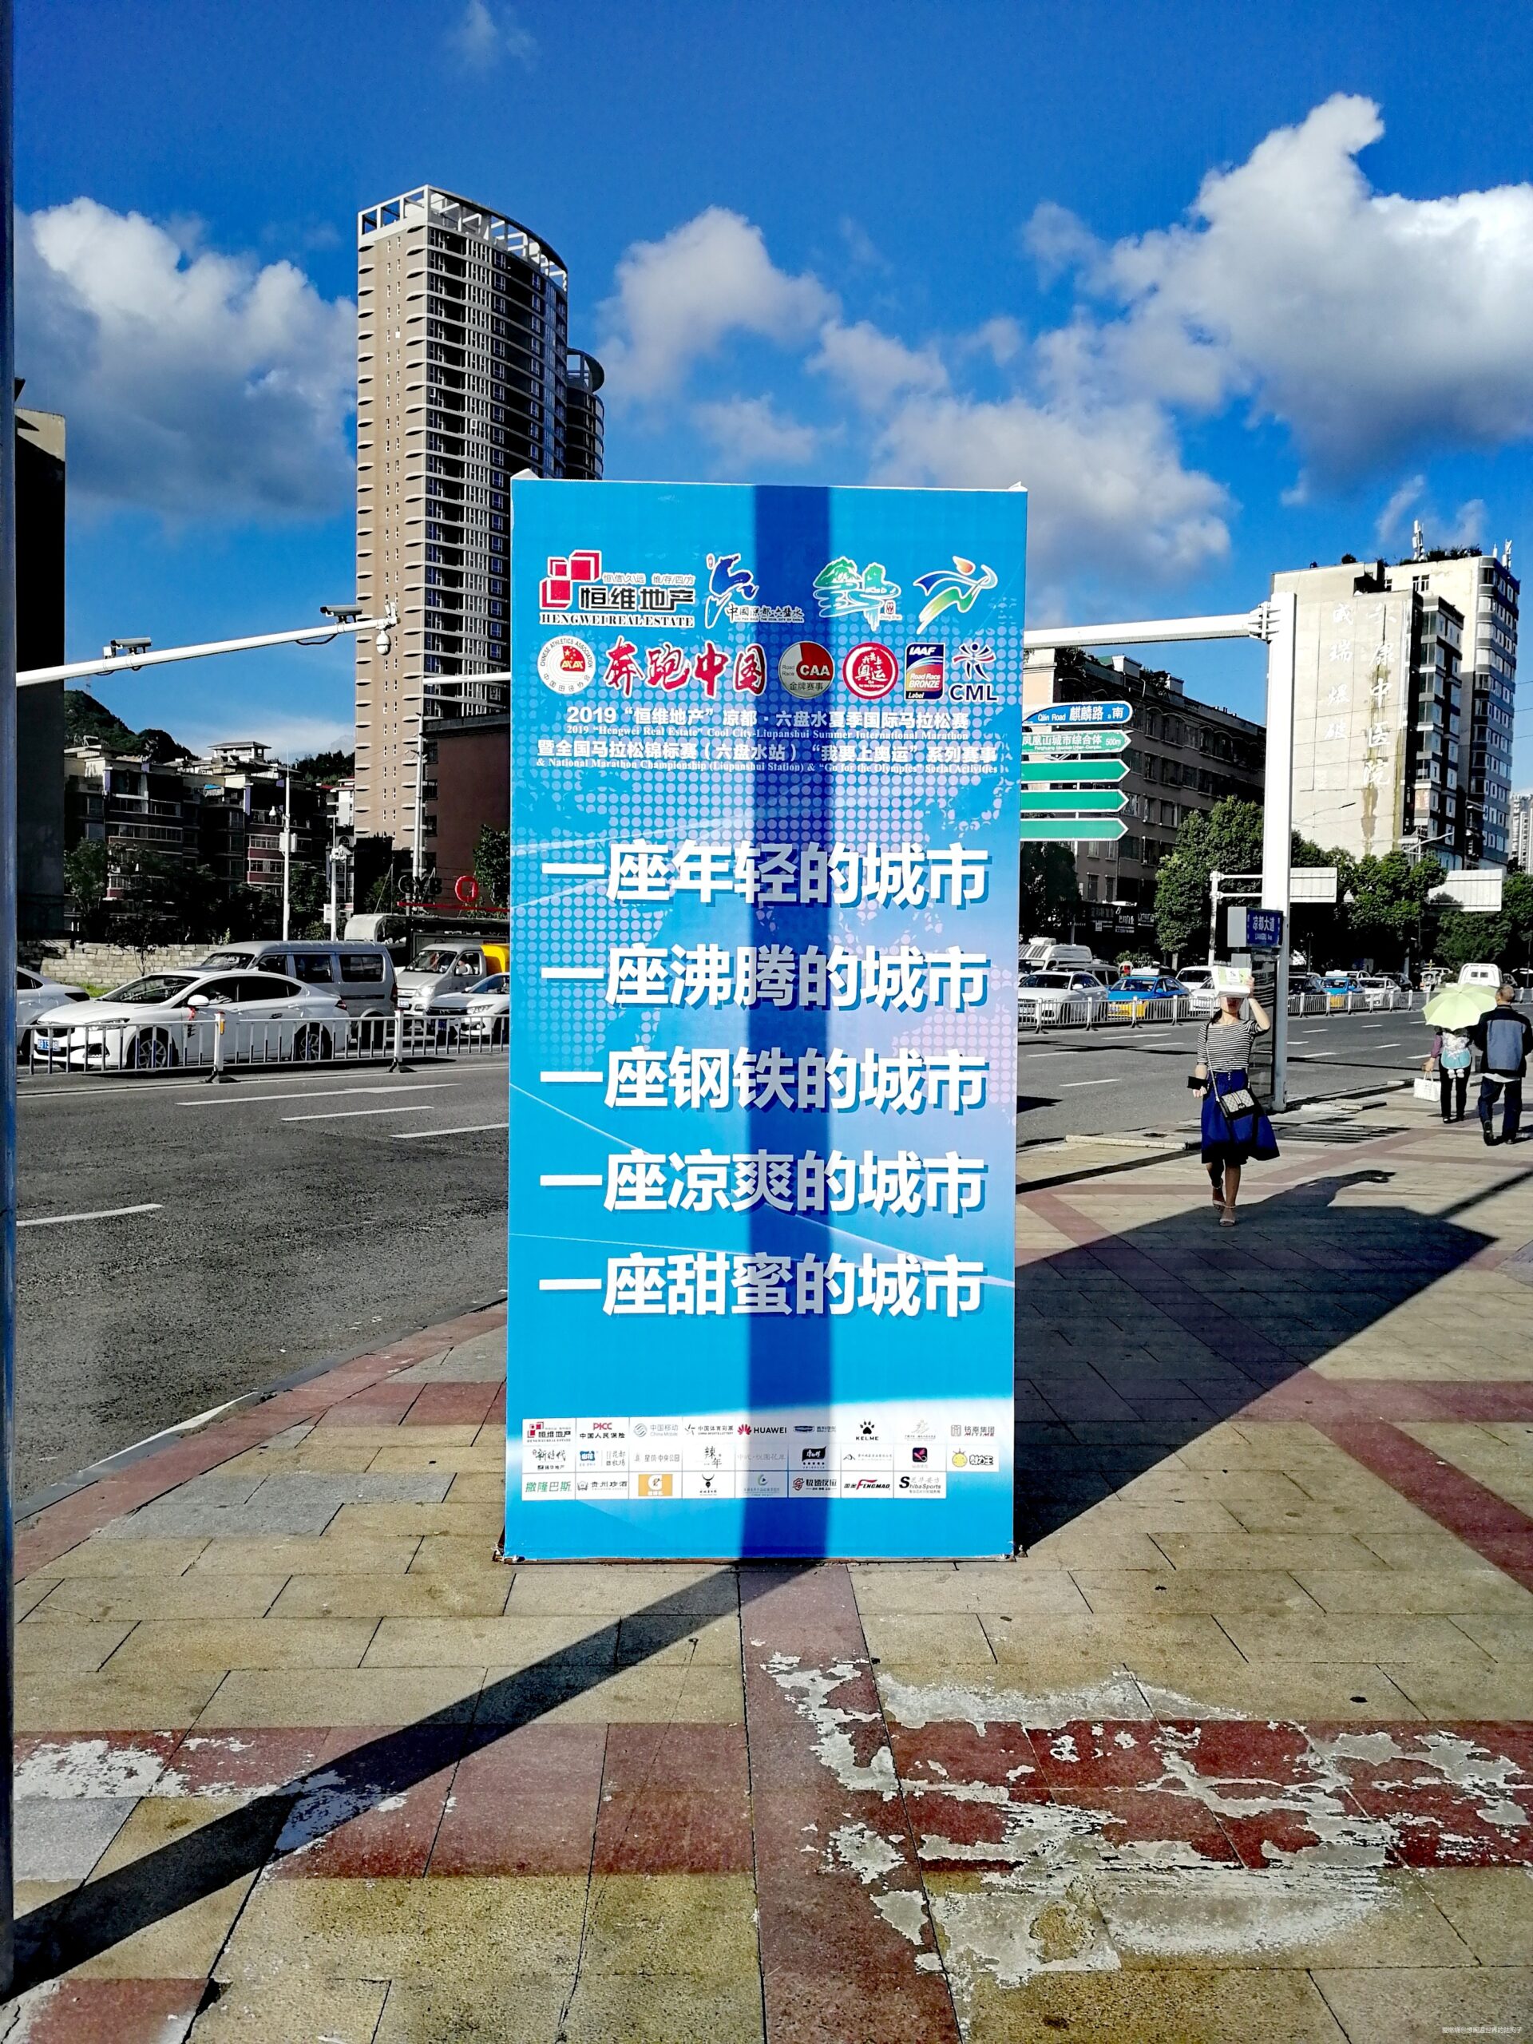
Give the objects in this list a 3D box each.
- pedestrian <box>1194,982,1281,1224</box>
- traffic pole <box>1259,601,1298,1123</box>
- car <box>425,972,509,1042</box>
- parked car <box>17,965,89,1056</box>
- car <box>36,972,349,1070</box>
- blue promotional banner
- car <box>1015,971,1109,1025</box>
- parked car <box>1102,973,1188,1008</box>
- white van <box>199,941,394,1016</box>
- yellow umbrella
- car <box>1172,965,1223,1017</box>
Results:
[{"bbox_3d":[3.268,0.539,11.097,0.530,1.620,0.420,1,2,16],"label":"pedestrian"},{"bbox_3d":[6.398,-2.129,19.833,0.380,6.400,0.380,2,3,36],"label":"traffic pole"},{"bbox_3d":[-4.971,-0.383,34.288,1.820,1.540,4.400,2,3,36],"label":"car"},{"bbox_3d":[-13.582,-0.151,25.640,1.820,1.500,4.600,2,3,36],"label":"parked car"},{"bbox_3d":[-8.792,-0.052,25.044,1.800,1.450,4.550,2,3,36],"label":"car"},{"bbox_3d":[0.002,0.001,5.232,1.455,3.040,1.430,1,2,0],"label":"blue promotional banner"},{"bbox_3d":[9.112,-0.773,49.177,1.850,1.570,4.600,2,3,36],"label":"car"},{"bbox_3d":[12.987,-0.860,54.080,1.720,1.480,4.450,2,3,36],"label":"parked car"},{"bbox_3d":[-9.035,-0.453,28.803,1.720,1.980,4.600,2,3,36],"label":"white van"},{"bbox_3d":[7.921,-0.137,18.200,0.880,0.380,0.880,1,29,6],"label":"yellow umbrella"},{"bbox_3d":[17.550,-1.145,61.822,1.800,1.600,4.500,2,3,36],"label":"car"}]

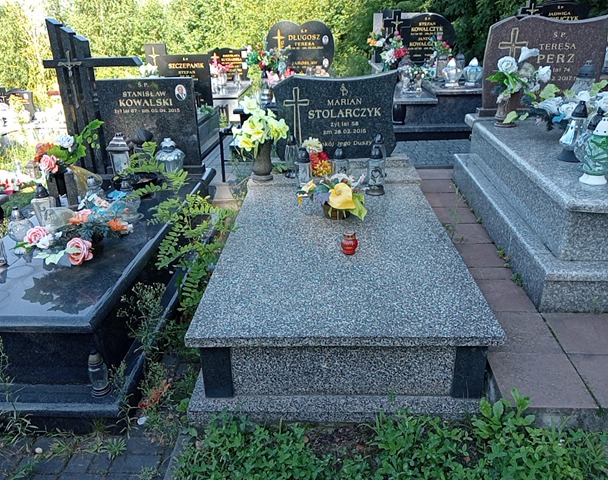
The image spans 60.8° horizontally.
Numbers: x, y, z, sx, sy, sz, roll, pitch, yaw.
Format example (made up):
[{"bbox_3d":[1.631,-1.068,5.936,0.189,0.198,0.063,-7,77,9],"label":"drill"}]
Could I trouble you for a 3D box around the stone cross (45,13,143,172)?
[{"bbox_3d":[-1.350,-0.935,3.483,0.644,1.026,0.137,-1,24,2],"label":"stone cross"}]

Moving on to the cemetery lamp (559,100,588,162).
[{"bbox_3d":[1.715,-0.685,3.260,0.166,0.351,0.166,0,24,3],"label":"cemetery lamp"}]

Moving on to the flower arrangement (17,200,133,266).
[{"bbox_3d":[-1.110,-0.049,2.506,0.540,0.220,0.400,0,25,5],"label":"flower arrangement"}]

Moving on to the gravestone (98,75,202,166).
[{"bbox_3d":[-1.059,-0.805,3.582,0.695,0.599,0.091,-1,24,2],"label":"gravestone"}]

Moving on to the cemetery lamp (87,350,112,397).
[{"bbox_3d":[-0.824,0.523,2.065,0.083,0.185,0.083,0,25,5],"label":"cemetery lamp"}]

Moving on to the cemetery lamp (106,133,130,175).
[{"bbox_3d":[-1.271,-0.594,3.550,0.146,0.280,0.146,0,25,5],"label":"cemetery lamp"}]

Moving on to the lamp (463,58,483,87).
[{"bbox_3d":[1.873,-1.859,5.719,0.217,0.295,0.217,-1,24,3],"label":"lamp"}]

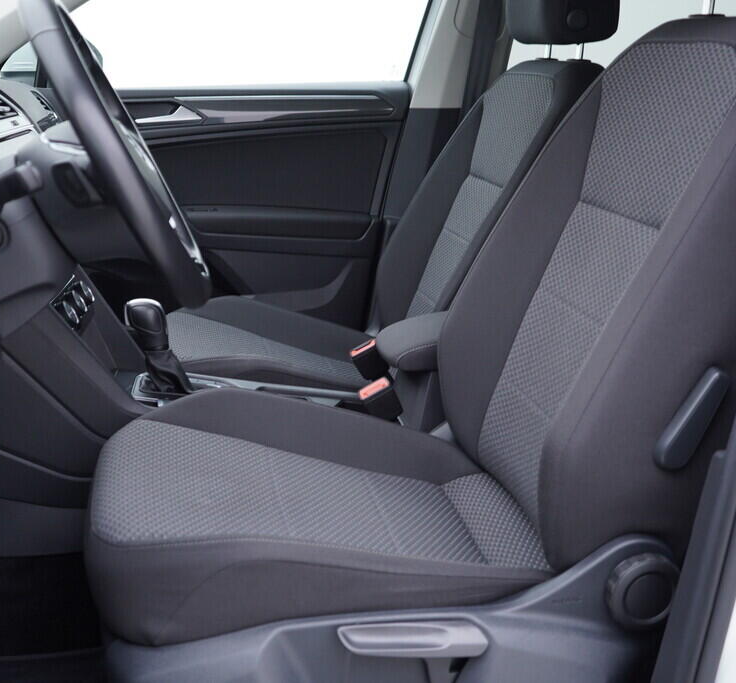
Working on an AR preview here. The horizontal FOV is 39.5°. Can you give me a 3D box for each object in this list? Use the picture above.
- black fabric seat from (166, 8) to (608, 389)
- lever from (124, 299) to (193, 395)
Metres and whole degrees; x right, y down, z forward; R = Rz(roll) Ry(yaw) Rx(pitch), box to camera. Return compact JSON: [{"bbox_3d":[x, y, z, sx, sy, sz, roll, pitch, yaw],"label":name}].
[{"bbox_3d":[0.033,-0.202,1.847,0.830,1.030,0.540,-2,15,-6],"label":"black fabric seat"},{"bbox_3d":[-0.301,0.007,1.477,0.072,0.135,0.060,-17,16,-2],"label":"lever"}]

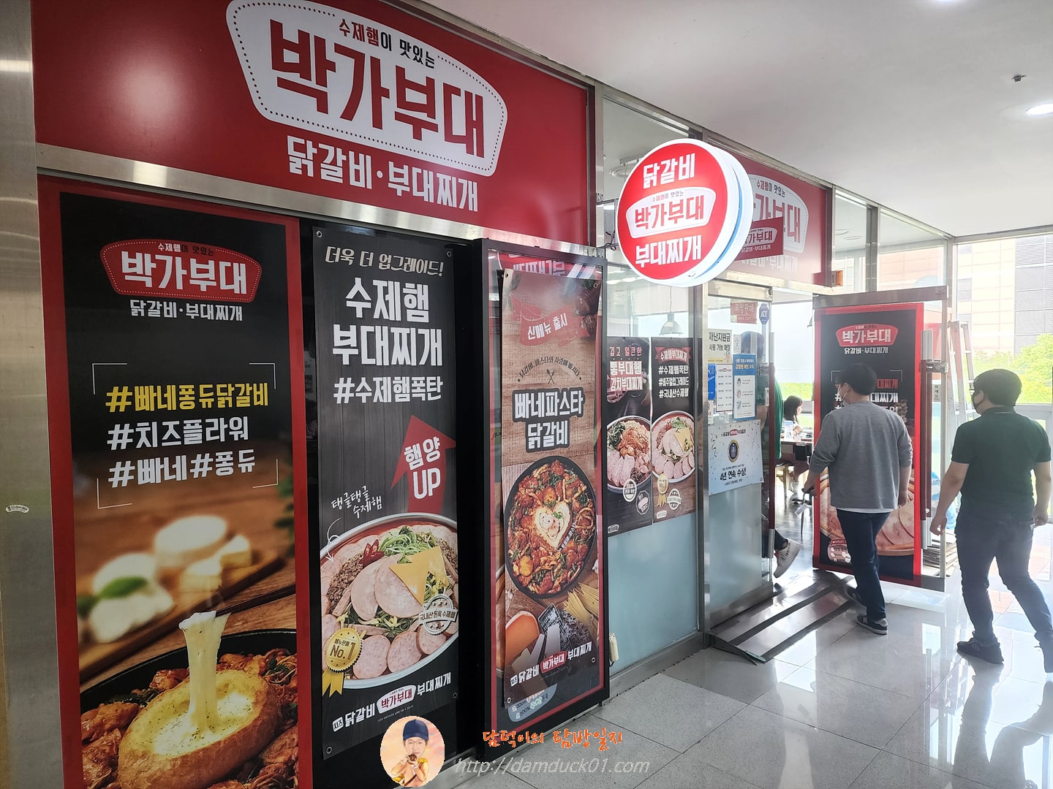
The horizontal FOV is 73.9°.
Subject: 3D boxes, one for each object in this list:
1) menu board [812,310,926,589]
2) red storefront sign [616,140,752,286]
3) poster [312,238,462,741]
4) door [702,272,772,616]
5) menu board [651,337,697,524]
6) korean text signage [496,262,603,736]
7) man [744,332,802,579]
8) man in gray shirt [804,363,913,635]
[{"bbox_3d":[2.493,0.348,5.110,0.720,1.950,0.030,1,3,41],"label":"menu board"},{"bbox_3d":[0.686,-0.796,3.100,0.620,0.620,0.180,1,3,45],"label":"red storefront sign"},{"bbox_3d":[-0.486,0.336,2.549,0.020,1.790,0.595,1,3,45],"label":"poster"},{"bbox_3d":[1.370,0.352,4.445,0.050,2.080,0.860,1,3,45],"label":"door"},{"bbox_3d":[0.831,0.187,3.917,0.020,1.000,0.435,1,3,45],"label":"menu board"},{"bbox_3d":[0.129,0.399,3.073,0.030,1.840,0.640,1,3,45],"label":"korean text signage"},{"bbox_3d":[1.768,0.446,5.176,0.480,1.800,0.560,-3,3,-41],"label":"man"},{"bbox_3d":[2.136,0.641,4.502,0.570,1.660,0.460,-1,2,-5],"label":"man in gray shirt"}]

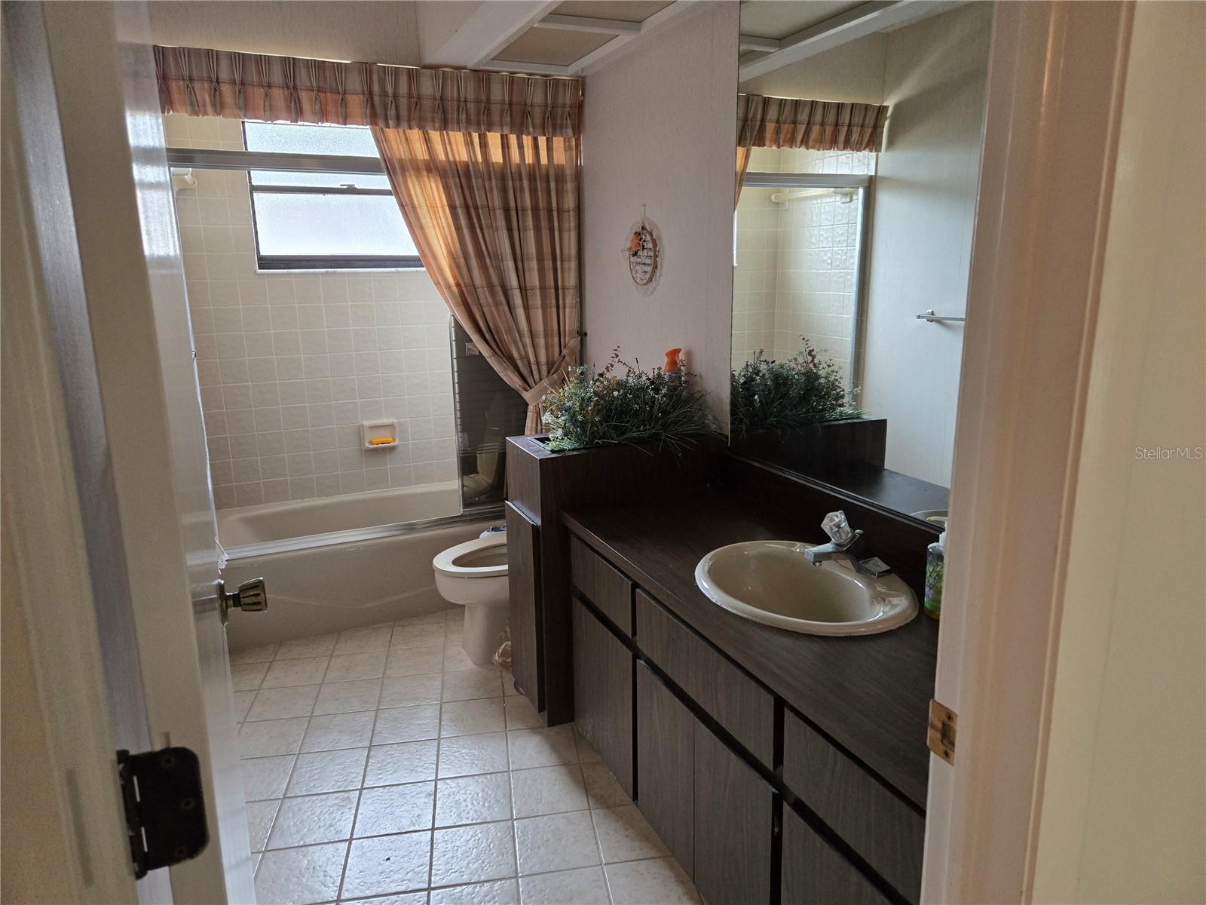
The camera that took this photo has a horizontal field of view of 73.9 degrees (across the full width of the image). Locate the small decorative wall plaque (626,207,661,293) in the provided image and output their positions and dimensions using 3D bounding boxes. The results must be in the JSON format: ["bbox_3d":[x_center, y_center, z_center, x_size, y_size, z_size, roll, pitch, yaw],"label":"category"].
[{"bbox_3d":[0.137,-0.685,2.734,0.025,0.270,0.220,-7,15,-24],"label":"small decorative wall plaque"}]

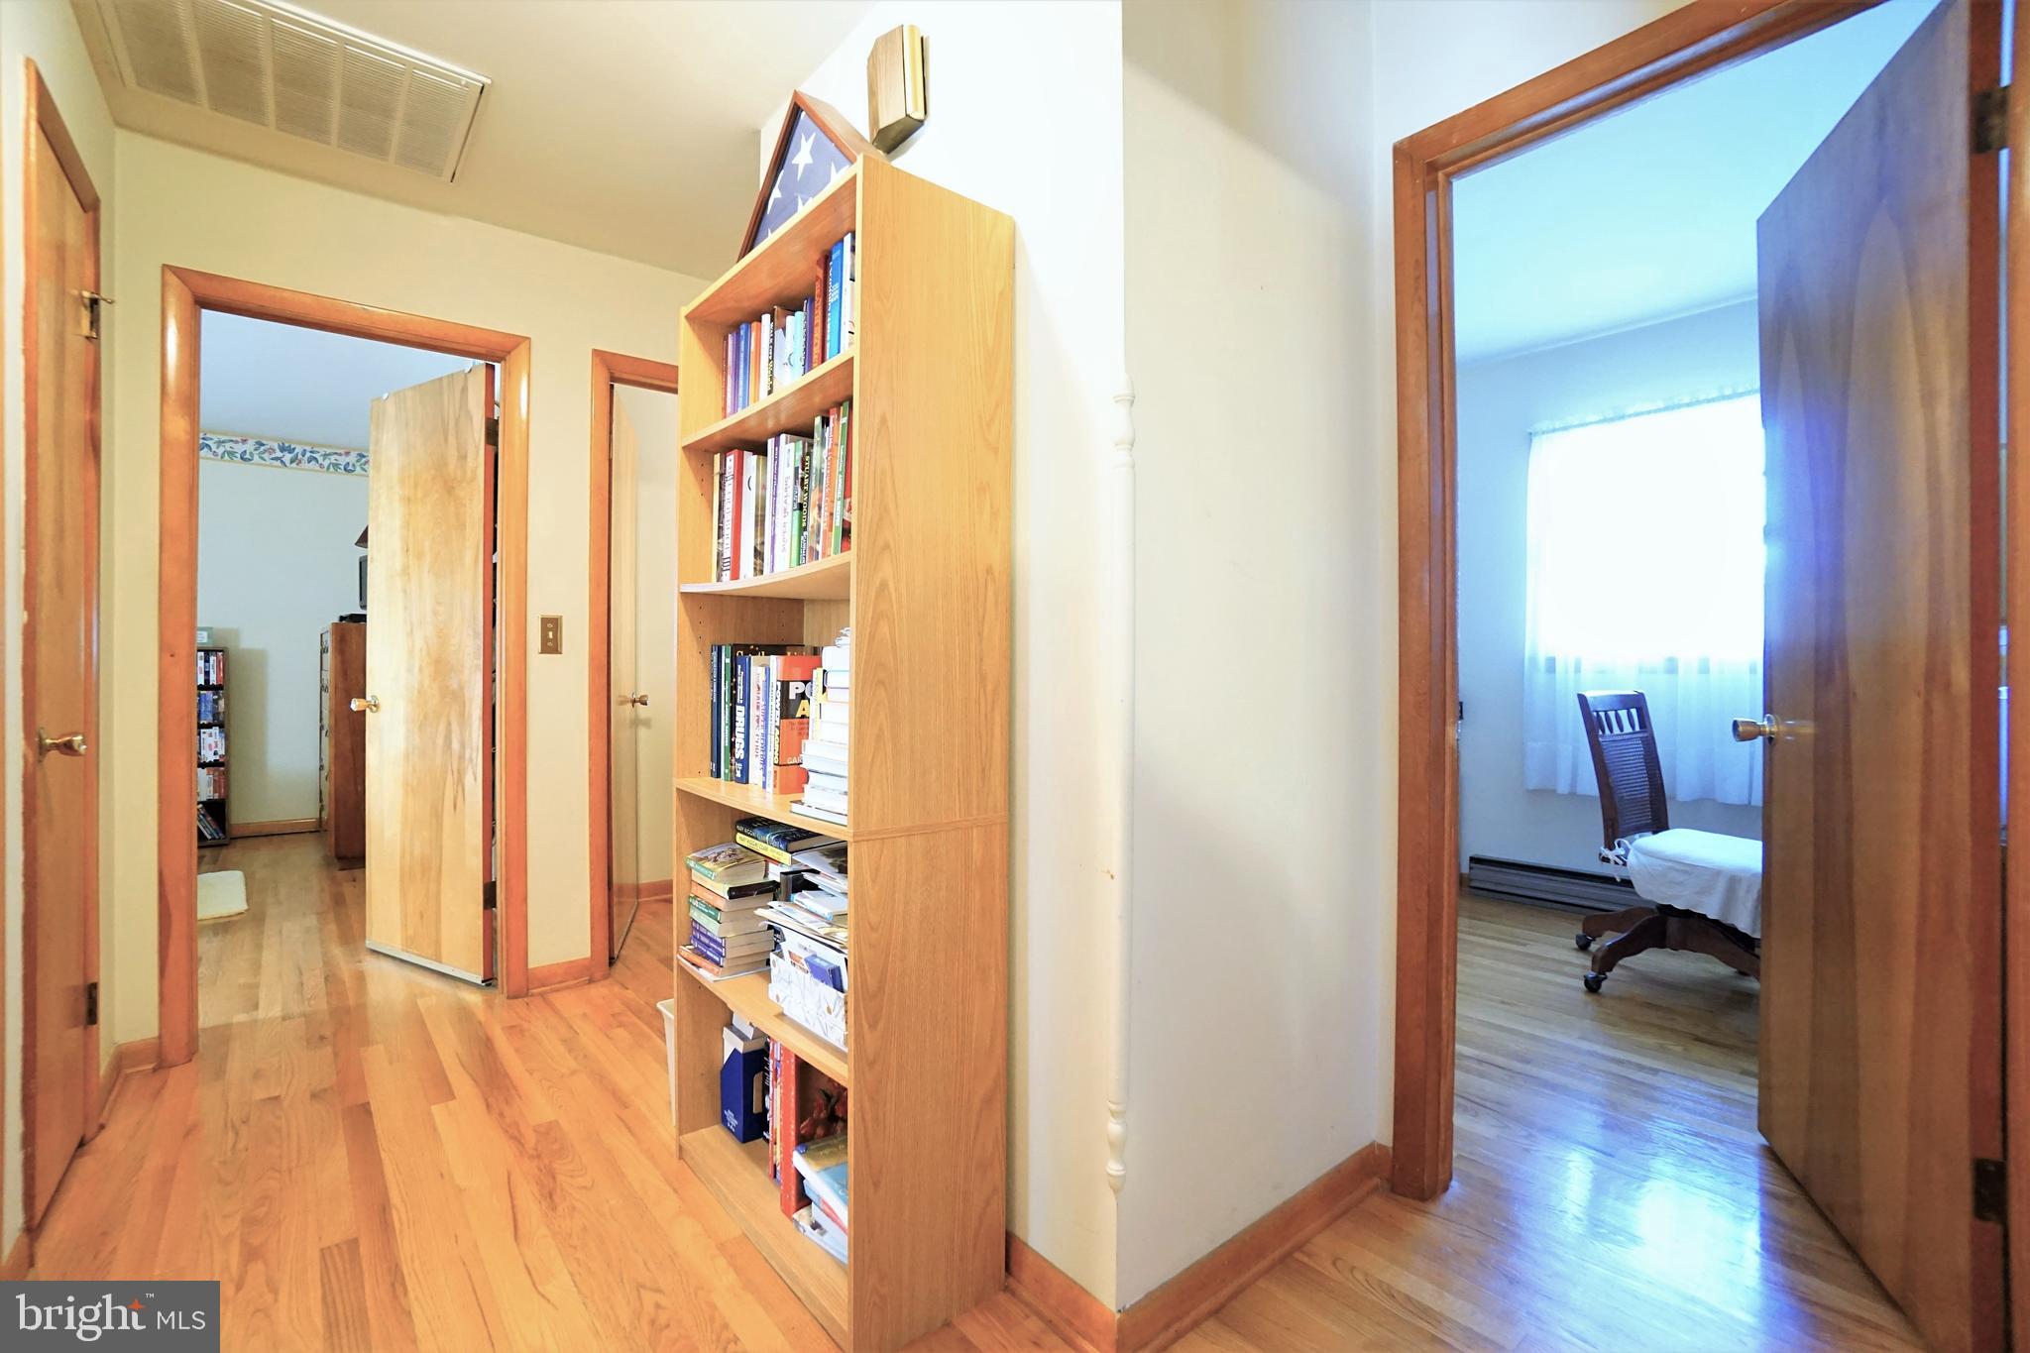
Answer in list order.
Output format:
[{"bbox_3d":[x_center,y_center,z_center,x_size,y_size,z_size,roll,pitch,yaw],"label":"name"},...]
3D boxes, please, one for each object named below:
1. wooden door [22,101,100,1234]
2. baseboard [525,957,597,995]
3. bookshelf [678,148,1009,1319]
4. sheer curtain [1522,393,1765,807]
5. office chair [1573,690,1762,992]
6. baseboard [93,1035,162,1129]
[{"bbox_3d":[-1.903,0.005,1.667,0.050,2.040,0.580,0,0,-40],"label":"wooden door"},{"bbox_3d":[-1.507,0.984,2.797,0.195,0.086,0.022,0,0,-40],"label":"baseboard"},{"bbox_3d":[-0.358,0.128,1.611,0.287,1.800,0.730,0,0,-41],"label":"bookshelf"},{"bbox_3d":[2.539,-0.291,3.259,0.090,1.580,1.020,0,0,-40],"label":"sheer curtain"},{"bbox_3d":[2.225,0.556,2.774,0.550,0.960,0.620,0,0,-31],"label":"office chair"},{"bbox_3d":[-2.176,0.982,2.071,0.085,0.088,0.360,0,0,-40],"label":"baseboard"}]

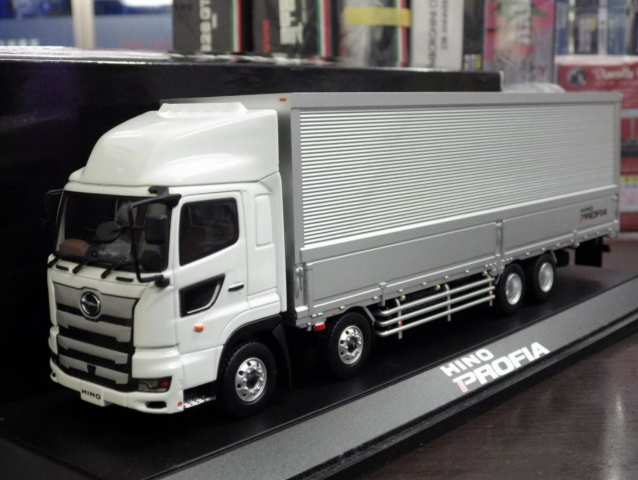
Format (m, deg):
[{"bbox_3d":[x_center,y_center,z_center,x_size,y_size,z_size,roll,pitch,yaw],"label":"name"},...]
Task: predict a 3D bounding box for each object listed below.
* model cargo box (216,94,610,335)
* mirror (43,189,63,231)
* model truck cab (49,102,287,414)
[{"bbox_3d":[0.046,-0.024,0.365,0.056,0.066,0.231,6,11,40],"label":"model cargo box"},{"bbox_3d":[-0.077,-0.009,0.267,0.004,0.011,0.003,6,11,40],"label":"mirror"},{"bbox_3d":[-0.046,0.003,0.258,0.056,0.078,0.047,6,11,40],"label":"model truck cab"}]

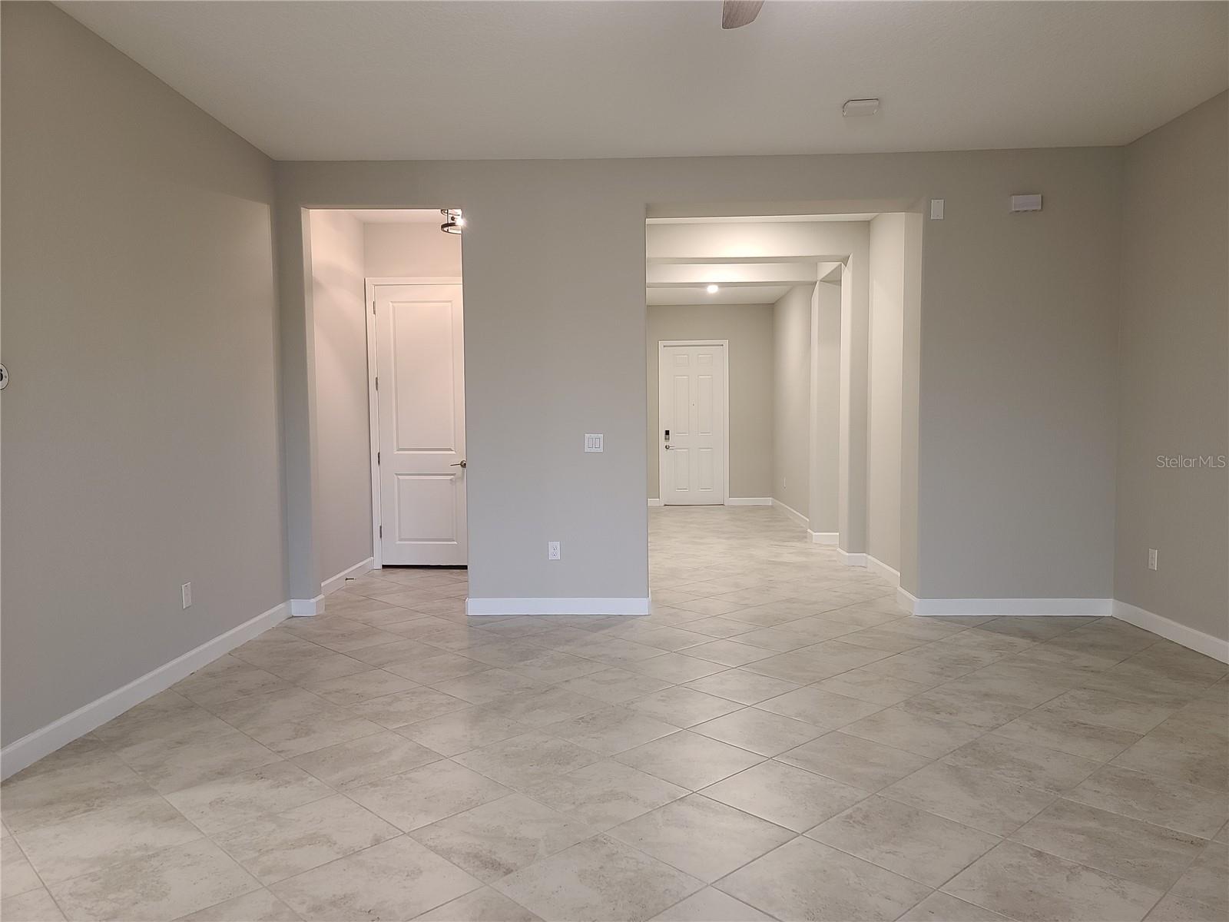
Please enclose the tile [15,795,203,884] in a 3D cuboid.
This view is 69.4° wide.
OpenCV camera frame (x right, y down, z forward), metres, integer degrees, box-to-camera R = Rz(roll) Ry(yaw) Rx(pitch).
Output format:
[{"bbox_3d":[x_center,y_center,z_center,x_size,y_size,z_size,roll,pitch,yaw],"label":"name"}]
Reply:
[{"bbox_3d":[-1.621,1.208,2.863,0.445,0.010,0.445,-3,4,-44],"label":"tile"}]

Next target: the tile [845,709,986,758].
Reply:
[{"bbox_3d":[1.232,1.125,3.670,0.438,0.010,0.438,-3,4,-43],"label":"tile"}]

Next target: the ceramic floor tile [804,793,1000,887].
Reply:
[{"bbox_3d":[0.905,1.184,2.788,0.441,0.010,0.441,-3,4,-44],"label":"ceramic floor tile"}]

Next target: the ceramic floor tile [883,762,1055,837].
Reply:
[{"bbox_3d":[1.226,1.168,3.090,0.441,0.010,0.441,-3,4,-44],"label":"ceramic floor tile"}]

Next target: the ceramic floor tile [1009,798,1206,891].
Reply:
[{"bbox_3d":[1.514,1.167,2.729,0.438,0.010,0.438,-3,4,-43],"label":"ceramic floor tile"}]

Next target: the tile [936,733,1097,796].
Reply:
[{"bbox_3d":[1.534,1.138,3.350,0.438,0.010,0.438,-3,4,-43],"label":"tile"}]

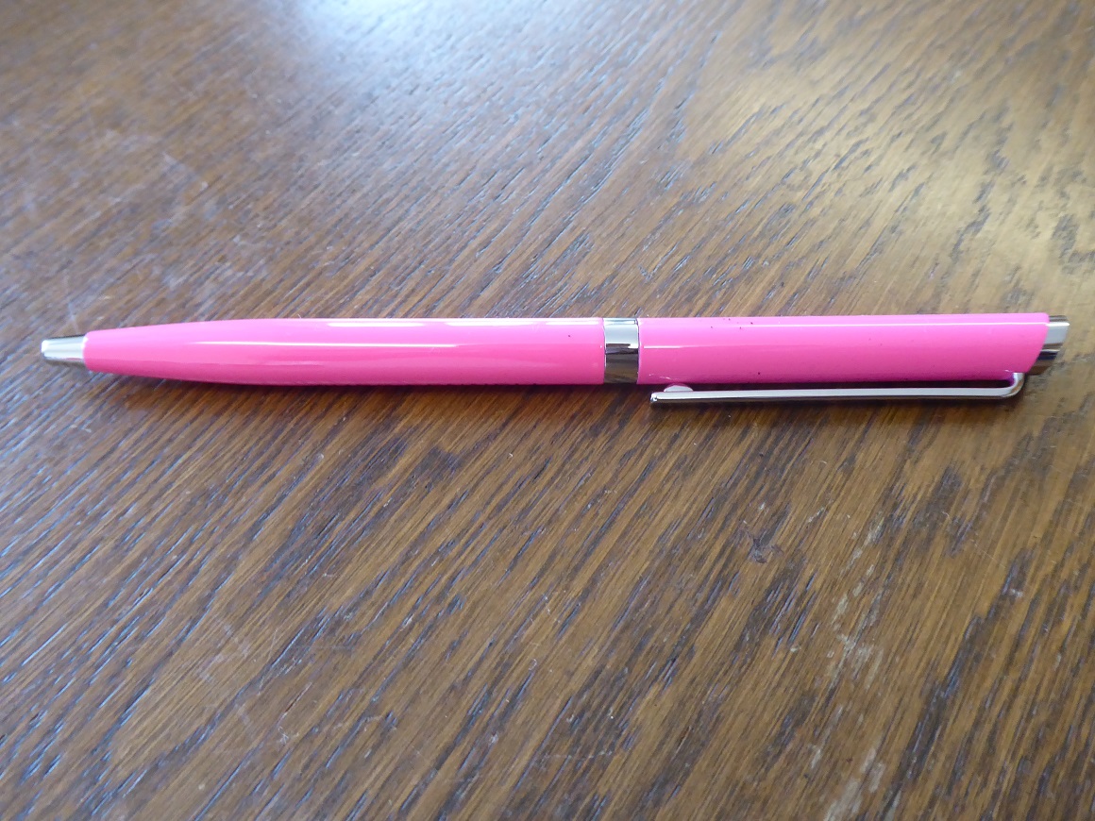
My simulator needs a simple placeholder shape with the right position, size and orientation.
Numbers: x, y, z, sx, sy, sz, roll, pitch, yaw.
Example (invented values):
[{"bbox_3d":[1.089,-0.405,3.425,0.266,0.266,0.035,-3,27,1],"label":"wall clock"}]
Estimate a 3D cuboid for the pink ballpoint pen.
[{"bbox_3d":[0.001,-0.007,0.122,0.138,0.009,0.011,0,56,0],"label":"pink ballpoint pen"}]

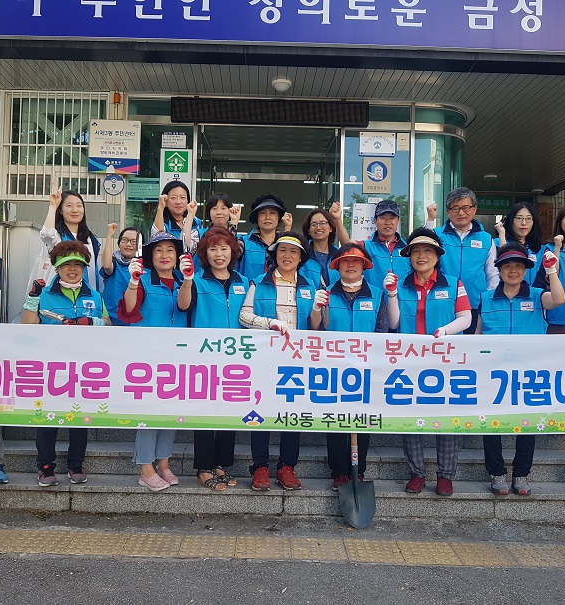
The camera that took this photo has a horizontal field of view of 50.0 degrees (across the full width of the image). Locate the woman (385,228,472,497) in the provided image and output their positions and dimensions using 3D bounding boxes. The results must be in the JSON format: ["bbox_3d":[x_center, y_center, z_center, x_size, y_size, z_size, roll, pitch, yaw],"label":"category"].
[{"bbox_3d":[0.925,0.366,3.840,0.530,1.670,0.400,1,-1,12],"label":"woman"}]

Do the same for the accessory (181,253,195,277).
[{"bbox_3d":[-0.580,-0.230,3.720,0.090,0.150,0.090,1,0,0],"label":"accessory"}]

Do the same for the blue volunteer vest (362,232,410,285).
[{"bbox_3d":[0.818,-0.234,4.720,0.440,0.630,0.280,1,-1,4],"label":"blue volunteer vest"}]

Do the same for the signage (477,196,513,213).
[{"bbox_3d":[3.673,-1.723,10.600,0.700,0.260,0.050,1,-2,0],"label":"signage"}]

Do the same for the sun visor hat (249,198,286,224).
[{"bbox_3d":[-0.107,-0.652,4.320,0.250,0.155,0.250,-1,-2,0],"label":"sun visor hat"}]

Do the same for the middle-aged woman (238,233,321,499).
[{"bbox_3d":[-0.006,0.352,3.810,0.500,1.600,0.400,1,-2,-2],"label":"middle-aged woman"}]

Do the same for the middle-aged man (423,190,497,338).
[{"bbox_3d":[1.238,0.097,4.180,0.500,1.780,0.360,1,-2,6],"label":"middle-aged man"}]

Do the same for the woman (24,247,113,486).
[{"bbox_3d":[-1.354,0.380,3.800,0.530,1.530,0.400,1,-1,-7],"label":"woman"}]

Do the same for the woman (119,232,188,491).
[{"bbox_3d":[-0.809,0.359,3.800,0.450,1.600,0.400,2,-1,-14],"label":"woman"}]

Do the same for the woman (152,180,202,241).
[{"bbox_3d":[-0.818,-0.120,4.720,0.440,1.640,0.380,1,0,-5],"label":"woman"}]

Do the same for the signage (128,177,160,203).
[{"bbox_3d":[-1.520,-1.232,6.650,0.370,0.269,0.020,1,-1,-2],"label":"signage"}]

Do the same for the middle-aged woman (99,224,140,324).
[{"bbox_3d":[-1.150,0.193,4.330,0.420,1.520,0.350,2,-2,-9],"label":"middle-aged woman"}]

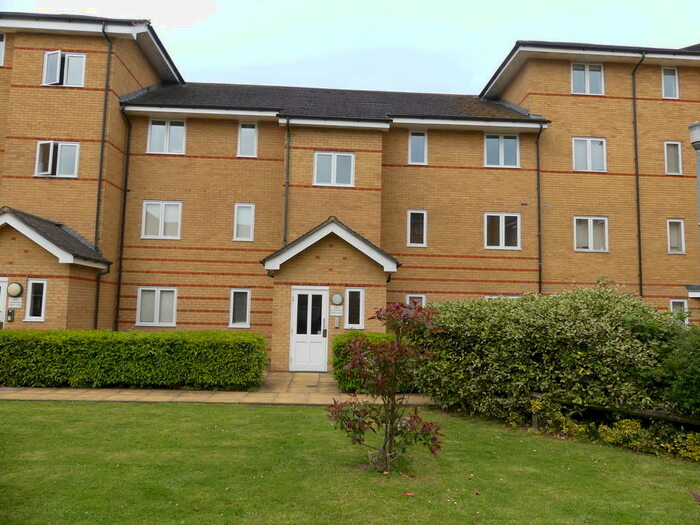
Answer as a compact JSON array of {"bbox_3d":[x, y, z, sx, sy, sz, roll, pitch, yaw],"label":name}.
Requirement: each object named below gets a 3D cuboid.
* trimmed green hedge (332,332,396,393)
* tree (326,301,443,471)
[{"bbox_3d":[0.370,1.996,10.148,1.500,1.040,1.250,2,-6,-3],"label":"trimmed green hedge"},{"bbox_3d":[0.330,1.177,4.837,1.100,1.630,1.000,2,-6,-3],"label":"tree"}]

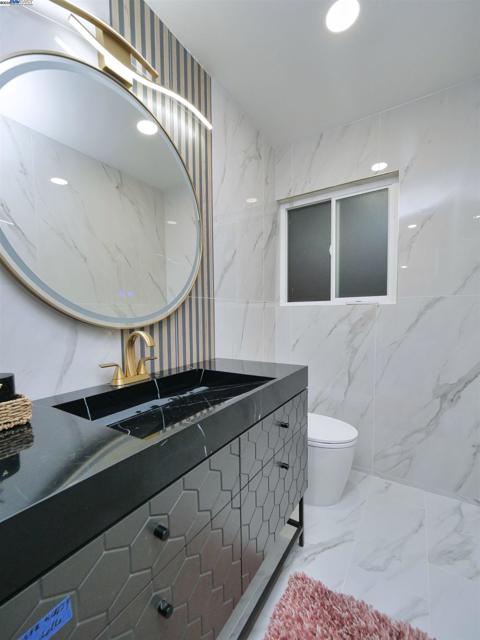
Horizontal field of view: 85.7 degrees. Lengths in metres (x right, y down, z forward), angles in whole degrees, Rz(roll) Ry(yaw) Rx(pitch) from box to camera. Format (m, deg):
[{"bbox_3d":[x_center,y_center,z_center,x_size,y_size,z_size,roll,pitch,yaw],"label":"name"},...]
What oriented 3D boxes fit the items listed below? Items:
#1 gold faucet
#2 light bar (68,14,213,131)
[{"bbox_3d":[-0.390,0.143,1.008,0.165,0.204,0.249,1,2,34],"label":"gold faucet"},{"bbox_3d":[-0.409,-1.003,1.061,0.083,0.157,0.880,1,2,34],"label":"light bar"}]

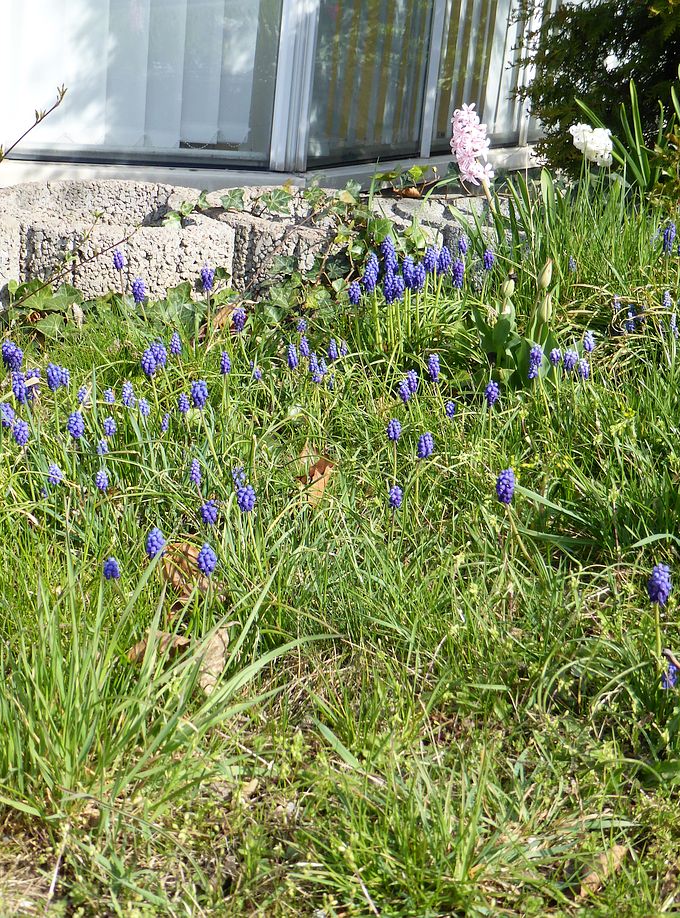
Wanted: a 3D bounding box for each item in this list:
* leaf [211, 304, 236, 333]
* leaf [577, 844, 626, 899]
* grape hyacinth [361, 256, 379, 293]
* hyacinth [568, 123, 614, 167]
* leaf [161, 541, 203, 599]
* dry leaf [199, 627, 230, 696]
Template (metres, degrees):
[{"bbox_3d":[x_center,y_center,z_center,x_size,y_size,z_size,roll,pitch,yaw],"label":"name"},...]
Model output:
[{"bbox_3d":[-0.190,-0.229,2.650,0.045,0.040,0.032,6,17,0],"label":"leaf"},{"bbox_3d":[0.192,0.302,1.190,0.036,0.026,0.040,6,17,0],"label":"leaf"},{"bbox_3d":[0.047,-0.295,2.600,0.023,0.053,0.023,6,17,0],"label":"grape hyacinth"},{"bbox_3d":[0.495,-0.619,3.200,0.086,0.082,0.072,6,17,0],"label":"hyacinth"},{"bbox_3d":[-0.162,0.113,1.660,0.046,0.048,0.040,6,17,0],"label":"leaf"},{"bbox_3d":[-0.111,0.179,1.440,0.031,0.048,0.040,6,17,0],"label":"dry leaf"}]

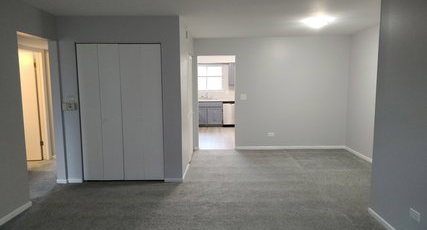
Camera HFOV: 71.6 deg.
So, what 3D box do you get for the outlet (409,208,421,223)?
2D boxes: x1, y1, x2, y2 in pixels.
[{"bbox_3d":[1.737,0.869,2.562,0.009,0.073,0.118,0,6,1],"label":"outlet"}]

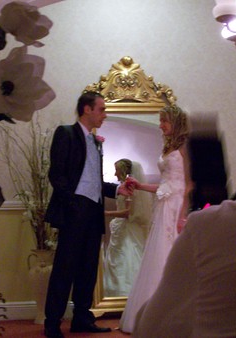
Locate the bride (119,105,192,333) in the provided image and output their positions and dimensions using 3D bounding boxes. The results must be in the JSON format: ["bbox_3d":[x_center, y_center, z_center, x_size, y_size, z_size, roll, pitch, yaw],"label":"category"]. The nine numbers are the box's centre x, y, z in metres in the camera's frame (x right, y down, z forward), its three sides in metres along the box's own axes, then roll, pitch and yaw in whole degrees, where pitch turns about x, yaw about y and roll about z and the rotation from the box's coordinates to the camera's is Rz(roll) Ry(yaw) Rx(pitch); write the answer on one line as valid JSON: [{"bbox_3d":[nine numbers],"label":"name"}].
[{"bbox_3d":[0.396,0.366,5.500,0.780,1.700,0.680,0,-3,-20],"label":"bride"}]

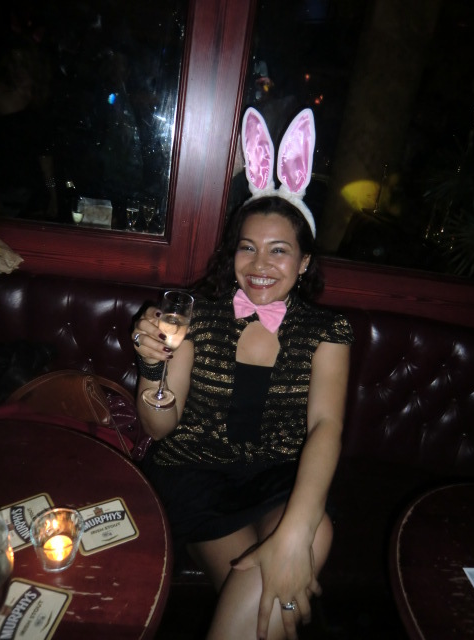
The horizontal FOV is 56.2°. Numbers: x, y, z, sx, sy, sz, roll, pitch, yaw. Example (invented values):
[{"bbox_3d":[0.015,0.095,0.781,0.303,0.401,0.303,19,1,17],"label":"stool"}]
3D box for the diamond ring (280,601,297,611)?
[{"bbox_3d":[0.075,0.417,0.650,0.021,0.007,0.023,-6,-9,-9],"label":"diamond ring"}]

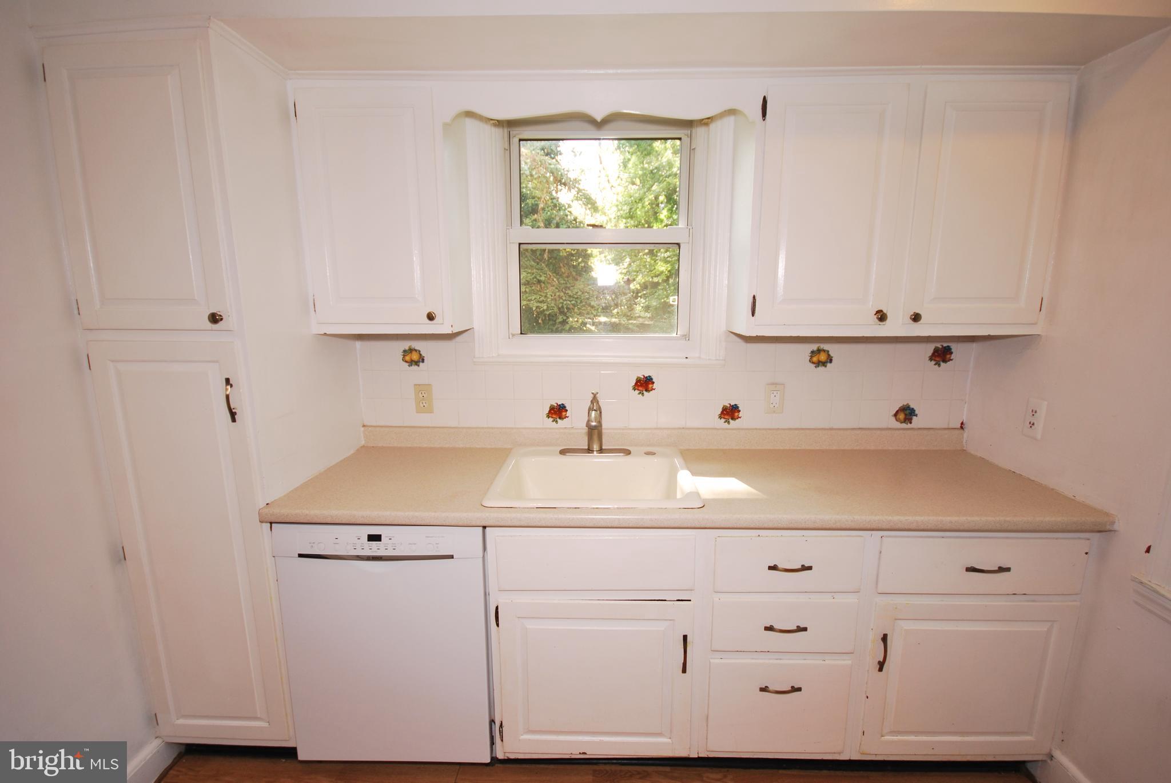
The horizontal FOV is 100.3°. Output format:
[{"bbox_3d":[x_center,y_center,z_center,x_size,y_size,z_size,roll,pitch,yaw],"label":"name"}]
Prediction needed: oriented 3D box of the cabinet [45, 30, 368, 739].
[{"bbox_3d":[-1.107,0.083,1.637,0.431,2.055,0.600,0,10,1],"label":"cabinet"}]

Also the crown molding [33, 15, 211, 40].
[{"bbox_3d":[-1.108,-0.871,1.157,0.440,0.038,0.025,0,10,1],"label":"crown molding"}]

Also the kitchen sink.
[{"bbox_3d":[0.030,0.356,1.641,0.637,0.197,0.562,0,10,1],"label":"kitchen sink"}]

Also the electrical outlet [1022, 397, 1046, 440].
[{"bbox_3d":[1.436,0.087,1.571,0.010,0.118,0.070,0,10,1],"label":"electrical outlet"}]

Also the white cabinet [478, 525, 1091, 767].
[{"bbox_3d":[0.573,0.711,1.713,1.684,0.788,0.605,0,10,1],"label":"white cabinet"}]

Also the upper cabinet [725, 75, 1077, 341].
[{"bbox_3d":[0.982,-0.571,1.627,0.912,0.744,0.297,0,10,1],"label":"upper cabinet"}]

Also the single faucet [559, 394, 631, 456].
[{"bbox_3d":[0.035,0.127,1.738,0.260,0.233,0.210,0,10,1],"label":"single faucet"}]

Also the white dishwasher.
[{"bbox_3d":[-0.576,0.711,1.729,0.595,0.796,0.602,0,10,1],"label":"white dishwasher"}]

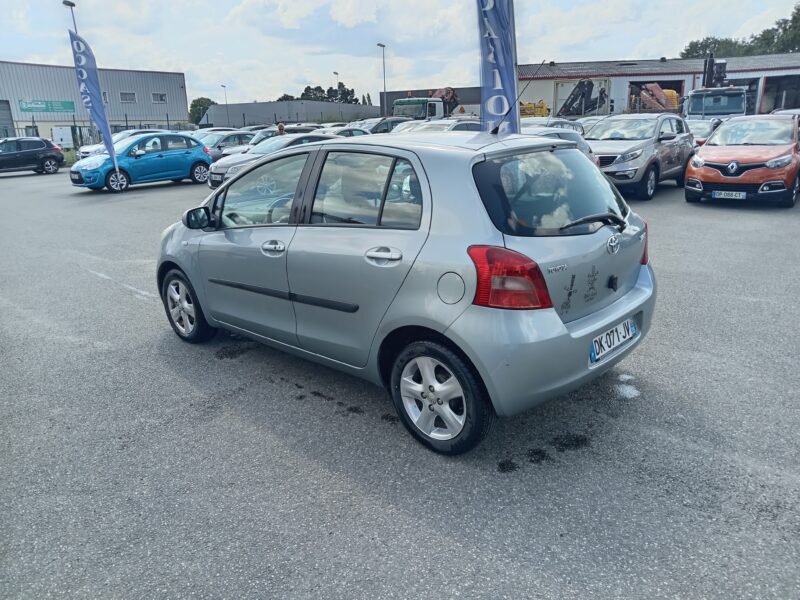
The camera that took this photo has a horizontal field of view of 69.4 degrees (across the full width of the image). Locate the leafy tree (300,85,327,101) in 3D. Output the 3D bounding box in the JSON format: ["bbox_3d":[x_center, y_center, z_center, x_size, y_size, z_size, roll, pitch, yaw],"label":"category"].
[{"bbox_3d":[-16.295,-36.342,111.120,5.500,9.400,5.500,-2,17,0],"label":"leafy tree"}]

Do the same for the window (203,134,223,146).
[{"bbox_3d":[-6.750,-5.731,20.800,1.250,0.480,0.400,3,17,15],"label":"window"}]

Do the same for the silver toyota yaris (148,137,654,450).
[{"bbox_3d":[-0.317,-0.400,4.125,3.750,1.530,1.700,13,22,41],"label":"silver toyota yaris"}]

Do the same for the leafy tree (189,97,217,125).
[{"bbox_3d":[-26.950,-24.917,79.995,5.800,6.200,5.800,-2,17,0],"label":"leafy tree"}]

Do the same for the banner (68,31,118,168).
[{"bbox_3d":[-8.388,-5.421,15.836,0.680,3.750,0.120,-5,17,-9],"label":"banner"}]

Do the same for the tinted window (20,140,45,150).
[{"bbox_3d":[-15.375,-6.471,24.225,0.120,0.410,0.980,9,20,31],"label":"tinted window"}]

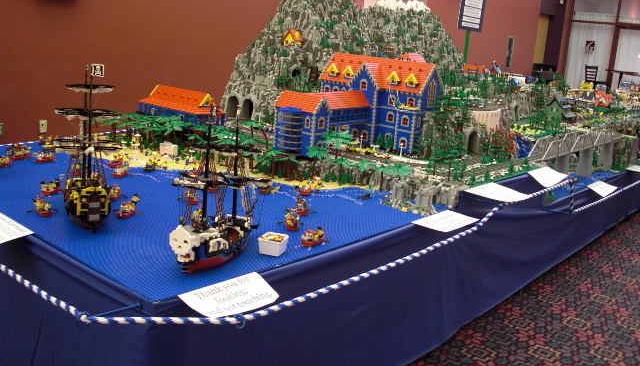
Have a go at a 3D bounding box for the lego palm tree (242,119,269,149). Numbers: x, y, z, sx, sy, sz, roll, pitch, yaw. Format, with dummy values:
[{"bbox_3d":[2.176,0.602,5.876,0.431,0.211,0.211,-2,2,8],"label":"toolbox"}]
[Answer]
[{"bbox_3d":[-0.316,-0.236,3.285,0.130,0.130,0.130,5,14,0],"label":"lego palm tree"}]

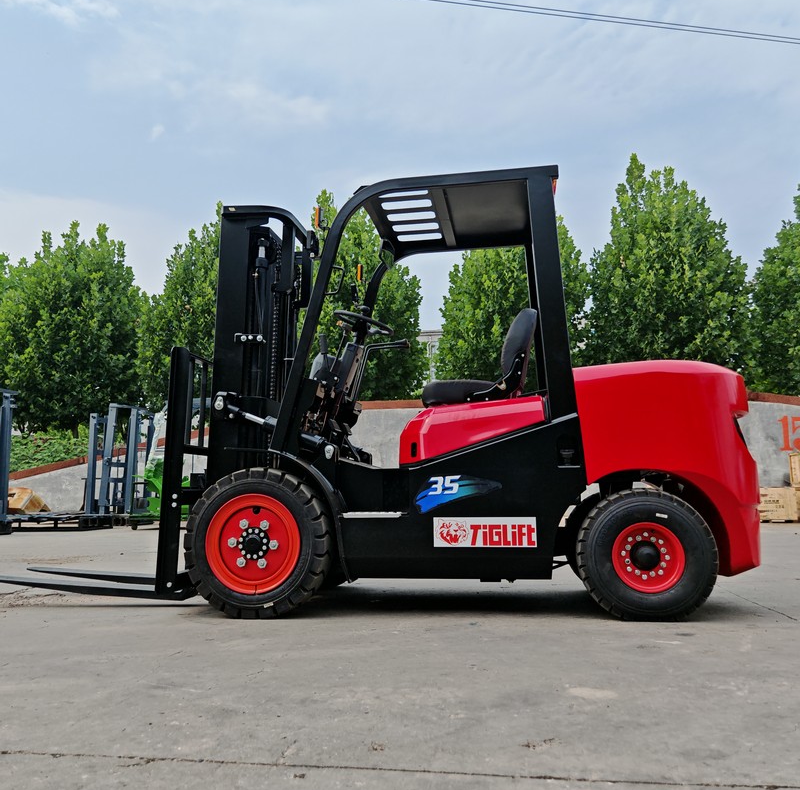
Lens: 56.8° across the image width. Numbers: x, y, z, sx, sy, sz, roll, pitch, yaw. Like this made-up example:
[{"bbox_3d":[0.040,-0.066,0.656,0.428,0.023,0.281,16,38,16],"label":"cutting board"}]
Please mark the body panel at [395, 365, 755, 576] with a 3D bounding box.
[{"bbox_3d":[0.859,0.379,3.791,1.640,0.970,1.120,-2,-8,9],"label":"body panel"}]

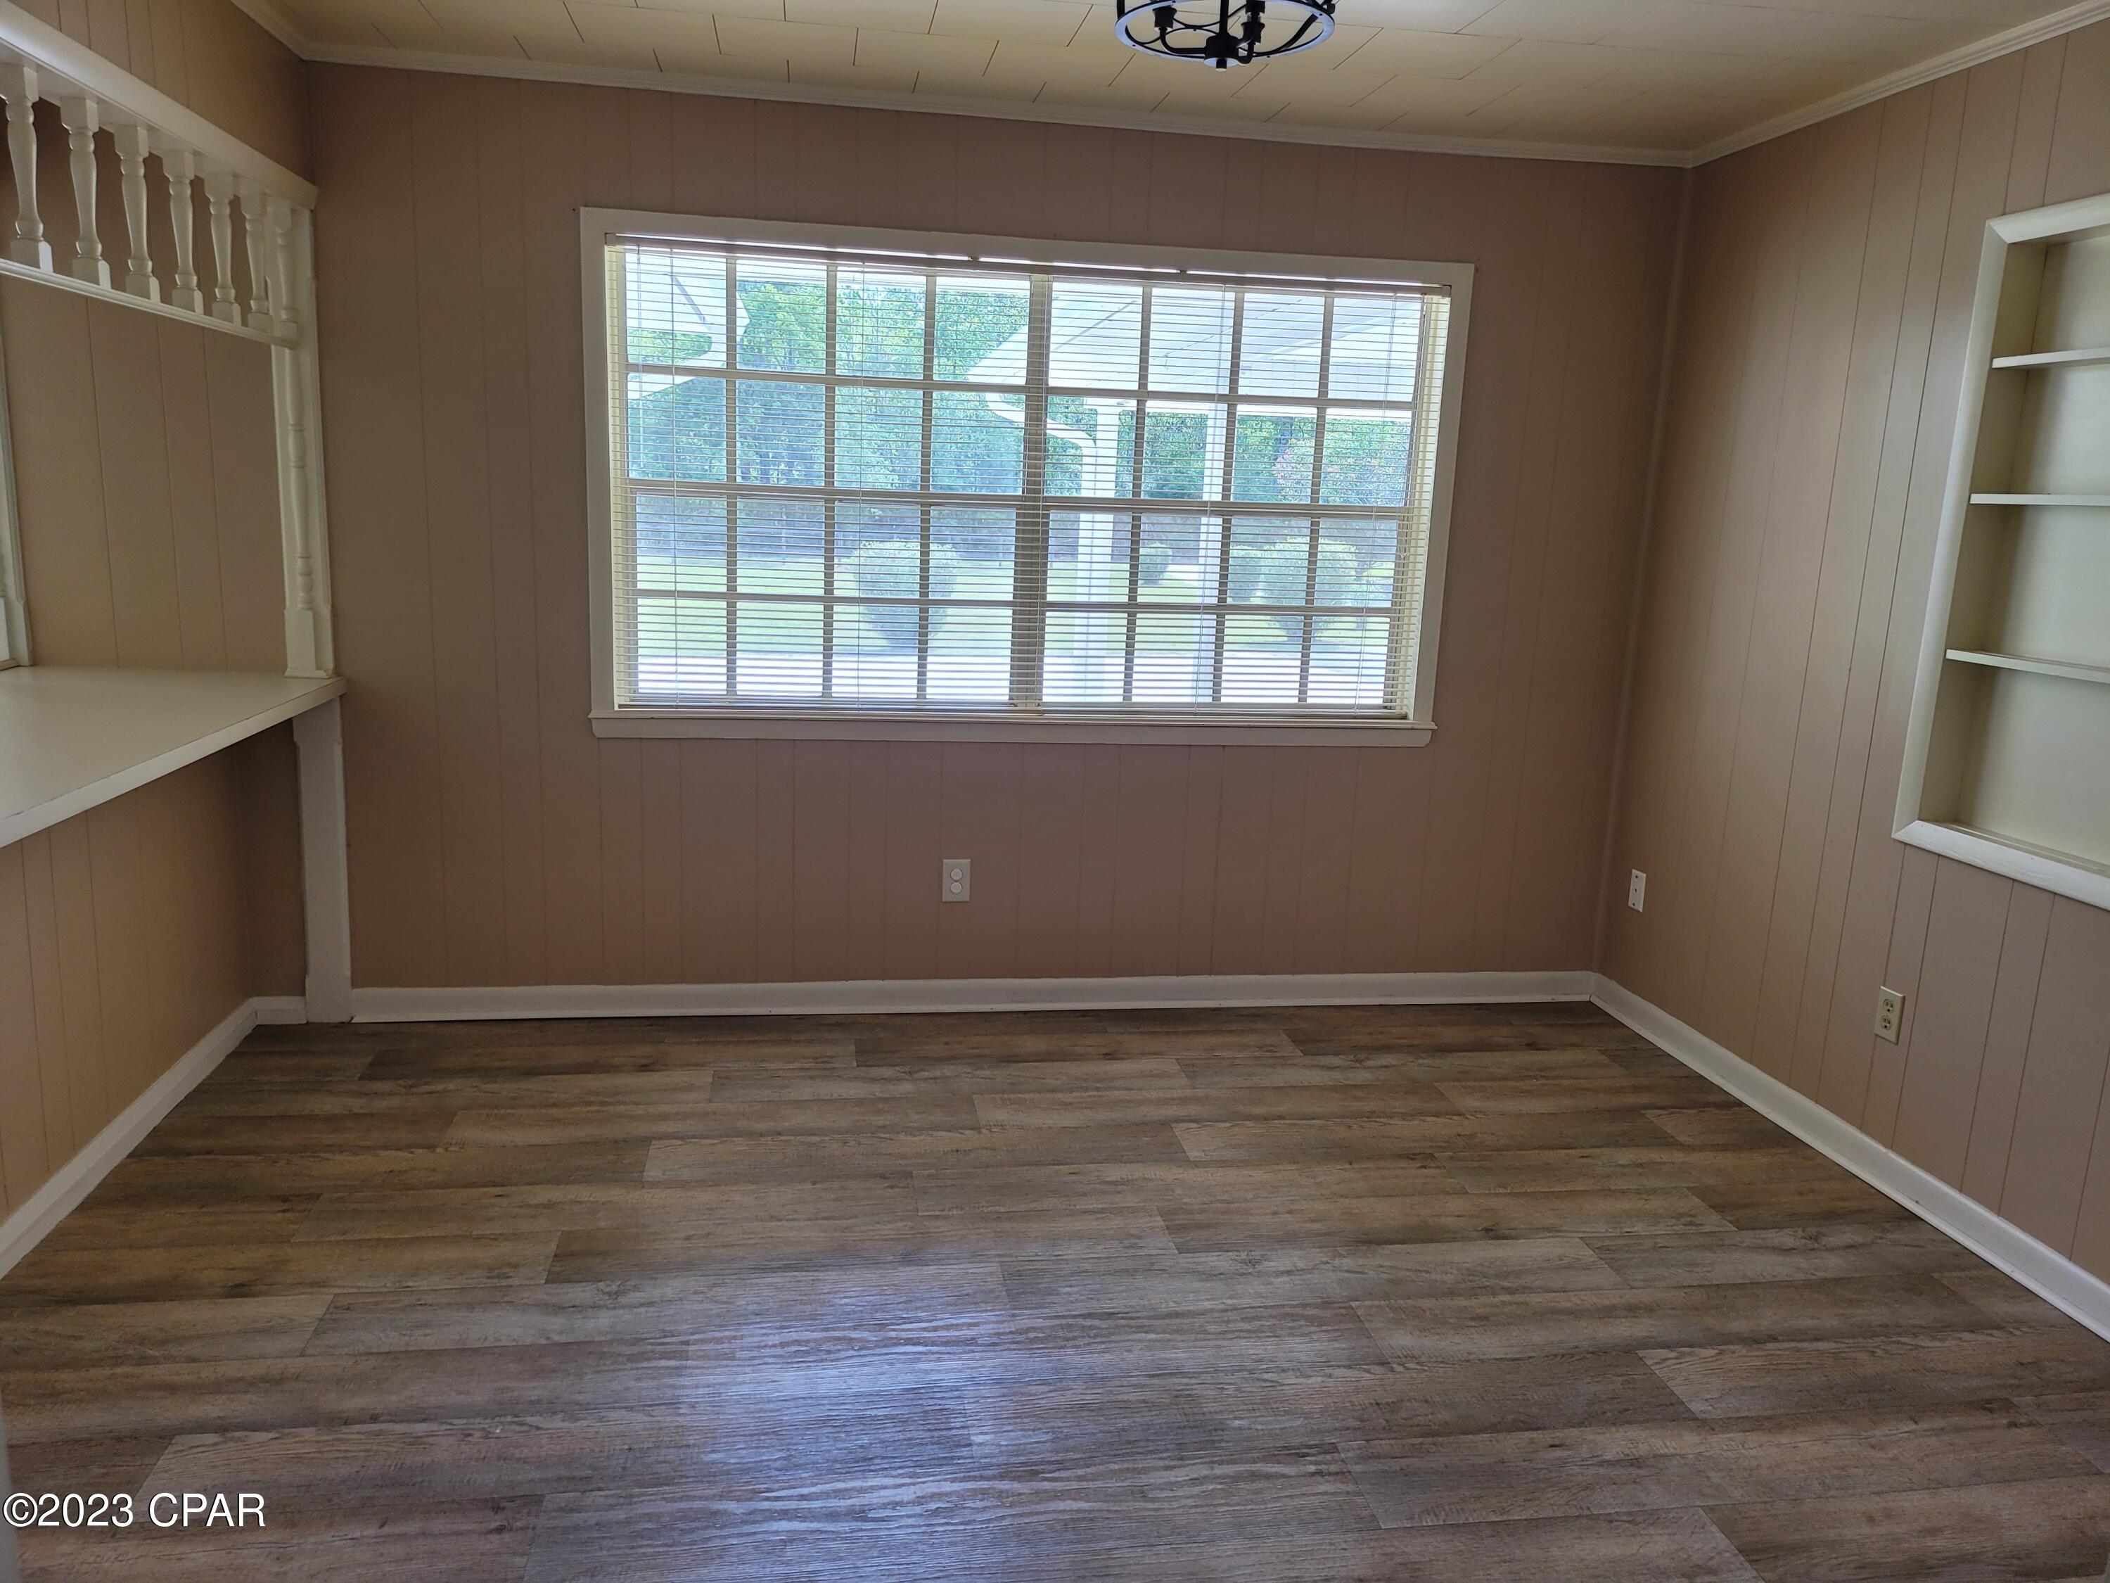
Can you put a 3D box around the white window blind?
[{"bbox_3d":[-0.050,-0.801,4.275,2.225,1.204,0.035,0,11,-9],"label":"white window blind"}]

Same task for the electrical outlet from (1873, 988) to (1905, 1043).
[{"bbox_3d":[1.847,0.497,3.504,0.008,0.113,0.071,0,11,-9],"label":"electrical outlet"}]

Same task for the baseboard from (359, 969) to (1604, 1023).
[{"bbox_3d":[-0.120,0.581,4.503,3.552,0.087,0.020,0,11,-9],"label":"baseboard"}]

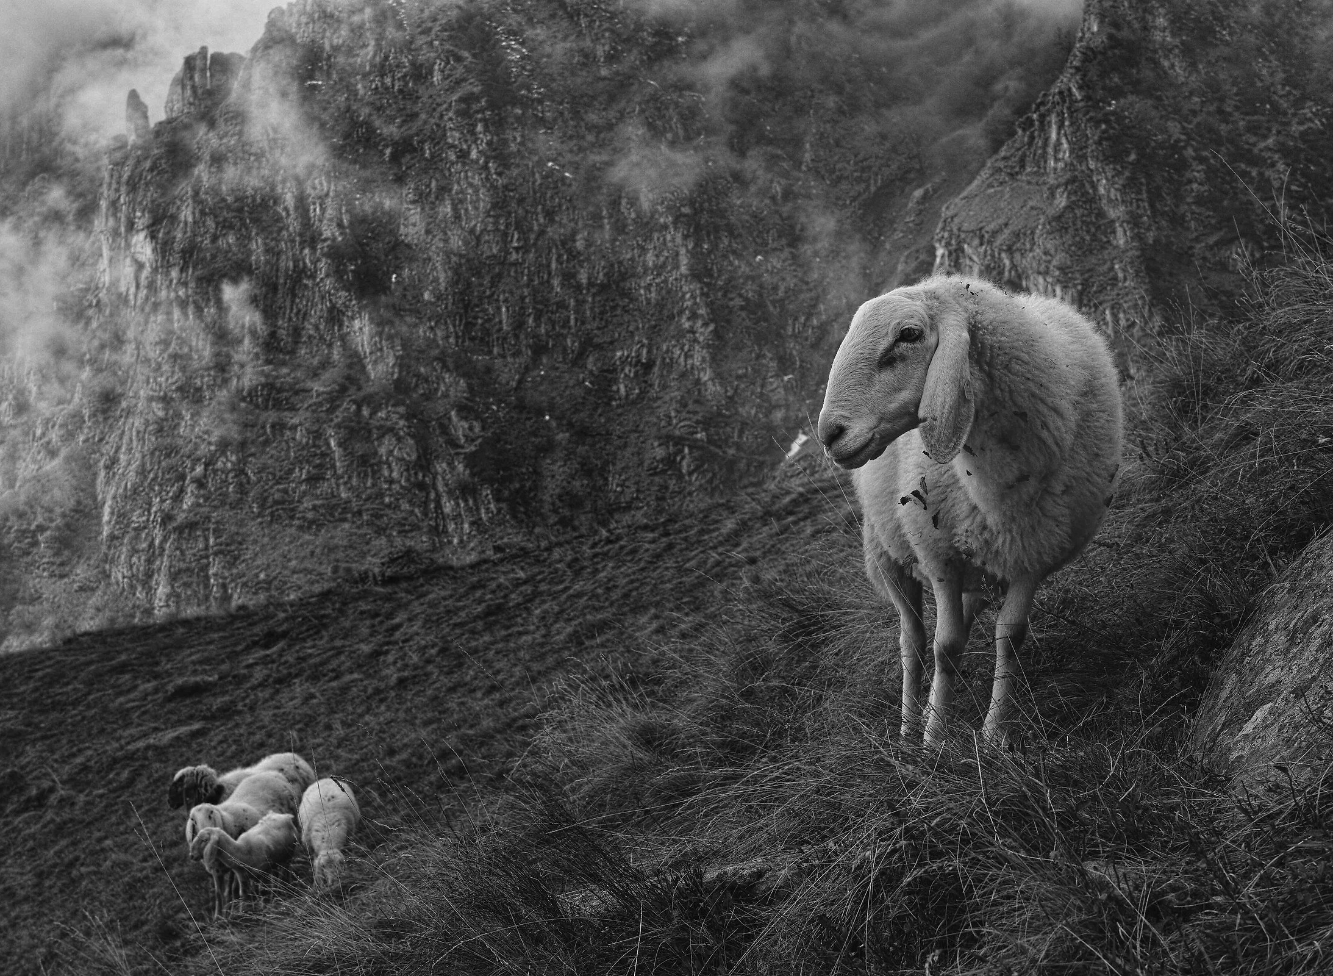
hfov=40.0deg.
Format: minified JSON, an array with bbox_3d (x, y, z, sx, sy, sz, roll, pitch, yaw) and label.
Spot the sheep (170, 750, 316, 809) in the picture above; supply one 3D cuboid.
[{"bbox_3d":[-2.956,2.329,12.800,0.410,0.770,1.120,2,4,30],"label":"sheep"}]

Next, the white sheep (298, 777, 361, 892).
[{"bbox_3d":[-2.246,2.357,12.200,0.410,0.720,1.120,-1,3,-10],"label":"white sheep"}]

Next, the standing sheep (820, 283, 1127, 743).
[{"bbox_3d":[0.600,0.038,3.550,0.520,0.840,1.100,1,4,12],"label":"standing sheep"}]

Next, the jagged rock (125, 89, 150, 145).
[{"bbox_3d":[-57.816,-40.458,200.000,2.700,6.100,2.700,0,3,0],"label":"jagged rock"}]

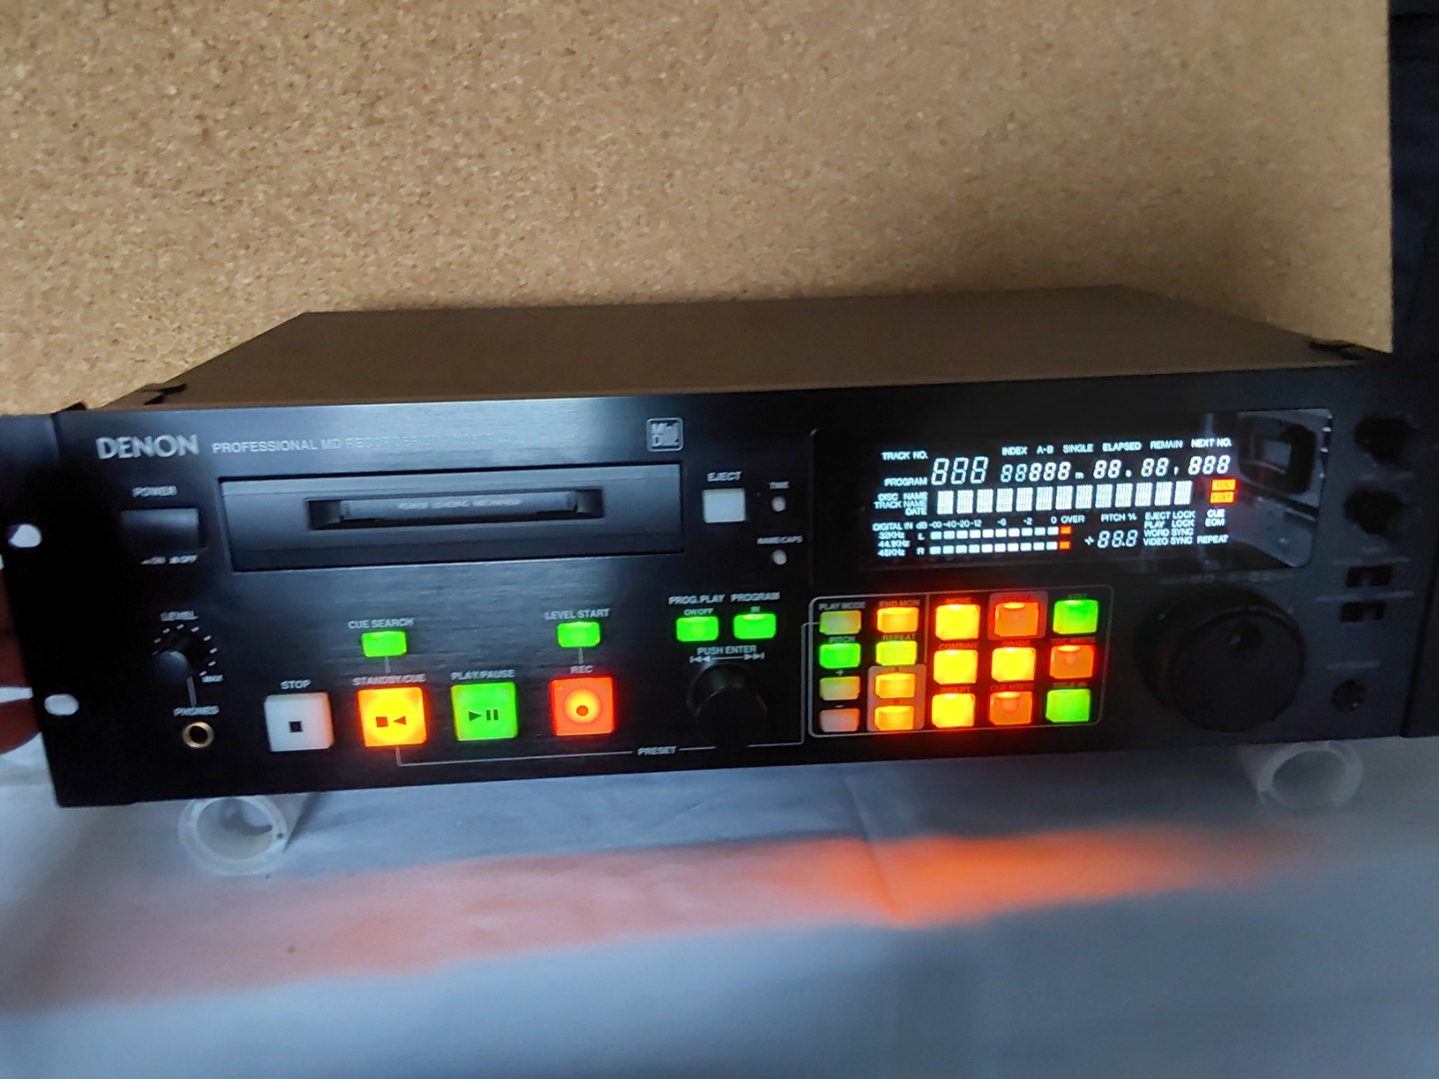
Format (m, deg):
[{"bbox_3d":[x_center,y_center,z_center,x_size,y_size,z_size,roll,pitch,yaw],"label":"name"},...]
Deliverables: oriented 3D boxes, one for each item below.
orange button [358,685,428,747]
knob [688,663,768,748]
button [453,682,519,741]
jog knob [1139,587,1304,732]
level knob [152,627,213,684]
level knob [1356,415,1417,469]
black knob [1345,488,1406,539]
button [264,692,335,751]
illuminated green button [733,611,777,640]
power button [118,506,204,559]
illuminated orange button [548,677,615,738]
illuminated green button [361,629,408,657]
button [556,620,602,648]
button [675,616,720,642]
[{"bbox_3d":[-0.107,0.058,0.381,0.019,0.018,0.004,-2,18,-3],"label":"orange button"},{"bbox_3d":[0.003,0.056,0.385,0.026,0.026,0.017,-2,19,-3],"label":"knob"},{"bbox_3d":[-0.077,0.057,0.382,0.019,0.019,0.004,-2,18,-3],"label":"button"},{"bbox_3d":[0.169,0.041,0.387,0.047,0.047,0.014,-2,18,-3],"label":"jog knob"},{"bbox_3d":[-0.171,0.038,0.367,0.013,0.013,0.011,-2,18,-3],"label":"level knob"},{"bbox_3d":[0.216,-0.030,0.368,0.013,0.013,0.011,-2,18,-3],"label":"level knob"},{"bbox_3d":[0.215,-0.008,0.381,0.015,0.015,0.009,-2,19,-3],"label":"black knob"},{"bbox_3d":[-0.137,0.060,0.380,0.019,0.018,0.004,-2,18,-3],"label":"button"},{"bbox_3d":[0.012,0.028,0.379,0.014,0.007,0.003,-2,18,-3],"label":"illuminated green button"},{"bbox_3d":[-0.173,-0.002,0.361,0.021,0.013,0.005,-2,19,-3],"label":"power button"},{"bbox_3d":[-0.046,0.056,0.388,0.021,0.019,0.005,-2,19,-3],"label":"illuminated orange button"},{"bbox_3d":[-0.109,0.034,0.377,0.014,0.007,0.004,-2,19,-3],"label":"illuminated green button"},{"bbox_3d":[-0.046,0.031,0.380,0.014,0.007,0.004,-2,19,-3],"label":"button"},{"bbox_3d":[-0.007,0.030,0.382,0.014,0.007,0.004,-2,19,-3],"label":"button"}]

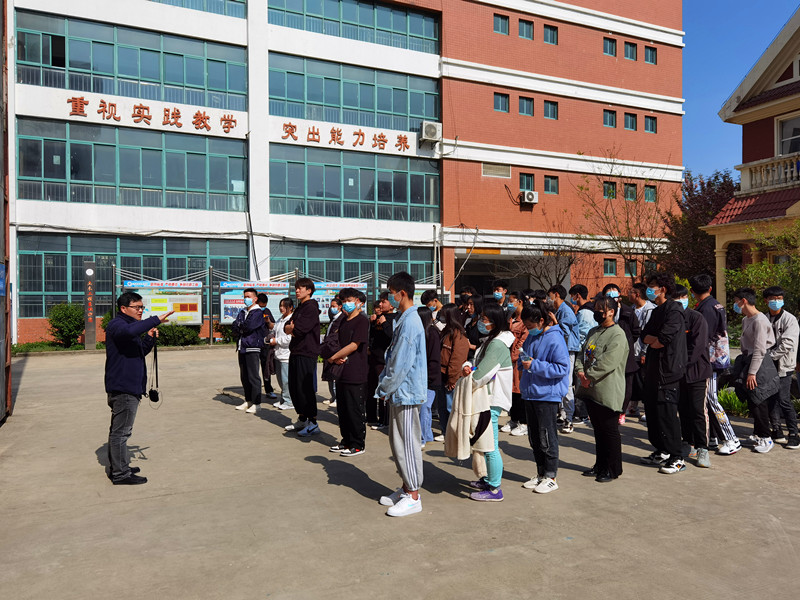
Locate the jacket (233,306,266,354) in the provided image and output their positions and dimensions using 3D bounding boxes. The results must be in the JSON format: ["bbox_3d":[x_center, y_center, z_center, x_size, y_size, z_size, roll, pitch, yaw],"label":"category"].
[{"bbox_3d":[-2.147,0.435,8.900,0.370,0.650,0.480,0,0,-38],"label":"jacket"}]

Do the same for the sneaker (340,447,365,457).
[{"bbox_3d":[-0.479,1.524,6.405,0.290,0.115,0.108,-1,1,-29],"label":"sneaker"}]

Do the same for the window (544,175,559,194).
[{"bbox_3d":[7.590,-5.745,31.270,0.880,0.920,0.140,0,0,-24],"label":"window"}]

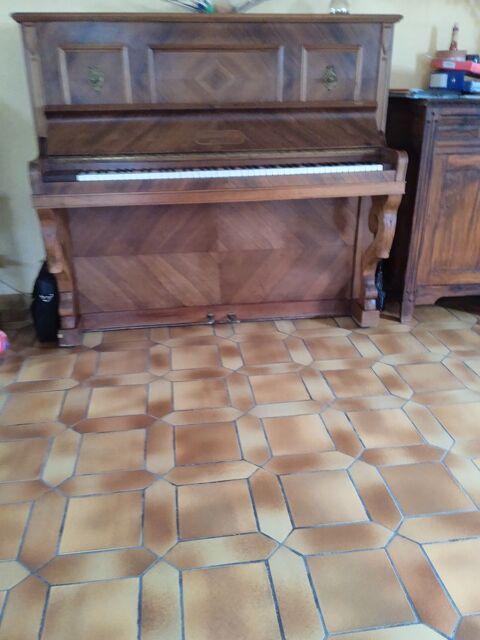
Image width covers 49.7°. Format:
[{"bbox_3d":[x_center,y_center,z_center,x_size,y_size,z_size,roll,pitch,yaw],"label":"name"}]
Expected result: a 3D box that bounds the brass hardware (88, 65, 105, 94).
[{"bbox_3d":[-0.572,-0.958,2.061,0.070,0.112,0.020,-3,24,-7],"label":"brass hardware"}]

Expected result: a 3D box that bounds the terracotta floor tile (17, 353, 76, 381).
[{"bbox_3d":[-0.763,0.195,2.074,0.198,0.010,0.195,-3,24,-7],"label":"terracotta floor tile"}]

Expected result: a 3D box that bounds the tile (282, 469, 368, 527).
[{"bbox_3d":[0.223,0.484,1.402,0.195,0.012,0.195,-3,23,-7],"label":"tile"}]

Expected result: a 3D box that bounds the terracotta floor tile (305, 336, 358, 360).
[{"bbox_3d":[0.394,0.128,2.232,0.195,0.012,0.195,-3,23,-7],"label":"terracotta floor tile"}]

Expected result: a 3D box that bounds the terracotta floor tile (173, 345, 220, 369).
[{"bbox_3d":[-0.183,0.162,2.157,0.195,0.012,0.195,-3,23,-7],"label":"terracotta floor tile"}]

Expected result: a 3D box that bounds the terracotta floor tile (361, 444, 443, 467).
[{"bbox_3d":[0.497,0.414,1.582,0.283,0.010,0.085,-3,24,-7],"label":"terracotta floor tile"}]

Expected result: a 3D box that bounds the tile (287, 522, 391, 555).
[{"bbox_3d":[0.247,0.546,1.288,0.283,0.010,0.085,-3,24,-7],"label":"tile"}]

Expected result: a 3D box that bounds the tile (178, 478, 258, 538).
[{"bbox_3d":[-0.063,0.501,1.367,0.195,0.012,0.195,-3,23,-7],"label":"tile"}]

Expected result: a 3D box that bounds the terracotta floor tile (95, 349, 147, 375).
[{"bbox_3d":[-0.458,0.177,2.079,0.190,0.010,0.190,-3,23,-7],"label":"terracotta floor tile"}]

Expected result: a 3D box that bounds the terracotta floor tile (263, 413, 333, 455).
[{"bbox_3d":[0.183,0.372,1.665,0.195,0.012,0.195,-3,23,-7],"label":"terracotta floor tile"}]

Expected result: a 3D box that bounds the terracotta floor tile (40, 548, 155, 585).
[{"bbox_3d":[-0.324,0.562,1.173,0.274,0.010,0.080,-3,23,-7],"label":"terracotta floor tile"}]

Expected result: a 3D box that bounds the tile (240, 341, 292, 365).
[{"bbox_3d":[0.106,0.144,2.196,0.195,0.012,0.195,-3,23,-7],"label":"tile"}]

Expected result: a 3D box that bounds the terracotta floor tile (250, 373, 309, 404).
[{"bbox_3d":[0.143,0.254,1.889,0.190,0.010,0.190,-3,23,-7],"label":"terracotta floor tile"}]

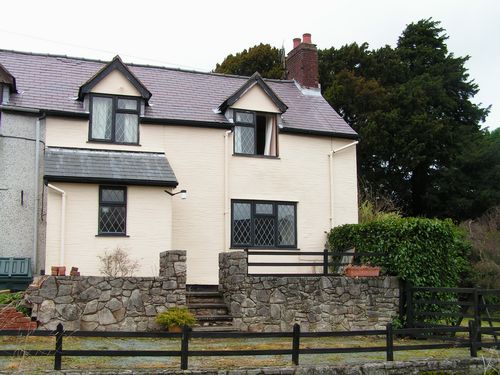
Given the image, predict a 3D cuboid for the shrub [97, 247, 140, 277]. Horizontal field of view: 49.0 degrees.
[{"bbox_3d":[-2.553,1.517,10.647,0.800,0.720,0.700,2,-8,-17],"label":"shrub"}]

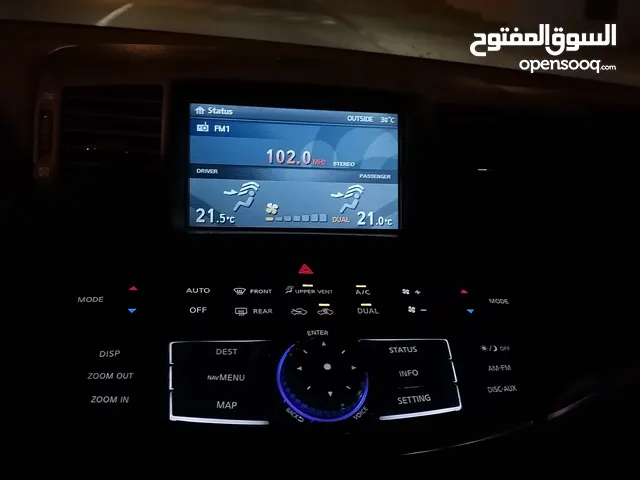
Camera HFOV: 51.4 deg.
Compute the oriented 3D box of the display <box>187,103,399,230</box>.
[{"bbox_3d":[-0.020,-0.059,0.555,0.175,0.100,0.018,0,-3,-13],"label":"display"}]

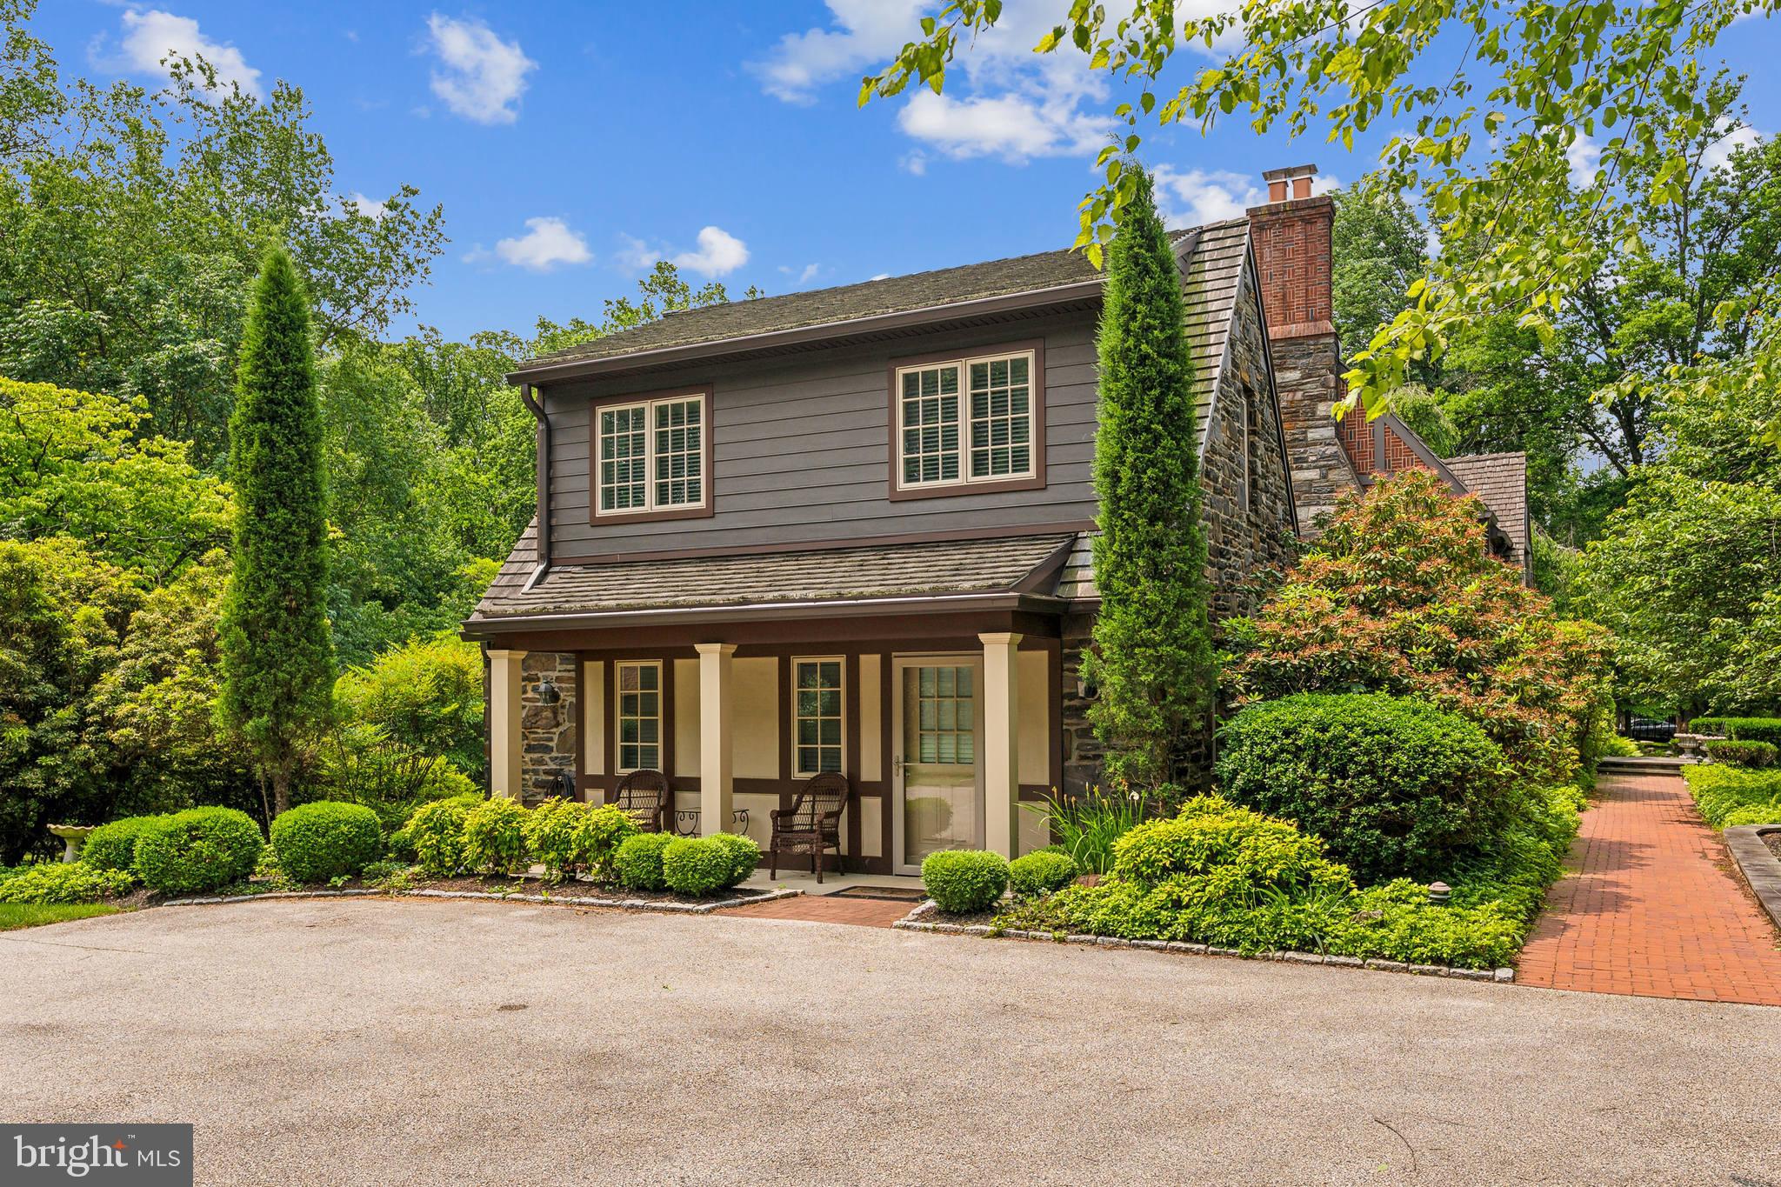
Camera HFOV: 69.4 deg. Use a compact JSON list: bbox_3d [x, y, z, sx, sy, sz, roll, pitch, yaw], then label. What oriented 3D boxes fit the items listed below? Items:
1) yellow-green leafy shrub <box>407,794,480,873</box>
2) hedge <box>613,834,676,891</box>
[{"bbox_3d":[-4.473,2.422,12.900,0.800,0.820,0.780,-2,-4,26],"label":"yellow-green leafy shrub"},{"bbox_3d":[-2.177,2.417,11.600,0.630,0.510,0.620,0,-4,0],"label":"hedge"}]

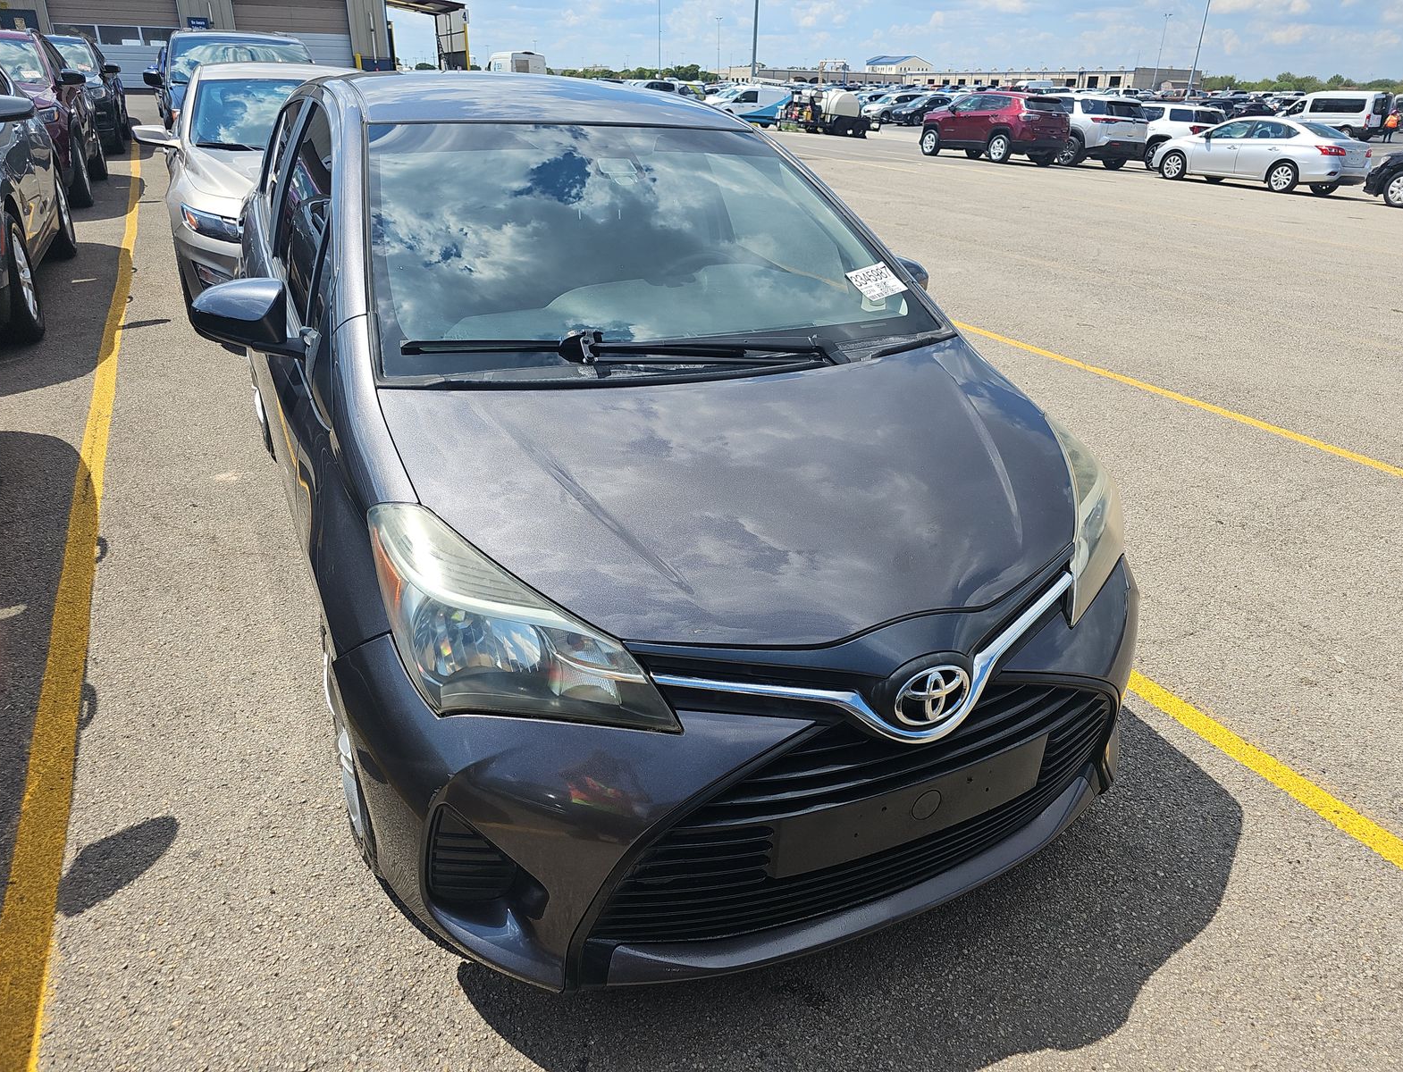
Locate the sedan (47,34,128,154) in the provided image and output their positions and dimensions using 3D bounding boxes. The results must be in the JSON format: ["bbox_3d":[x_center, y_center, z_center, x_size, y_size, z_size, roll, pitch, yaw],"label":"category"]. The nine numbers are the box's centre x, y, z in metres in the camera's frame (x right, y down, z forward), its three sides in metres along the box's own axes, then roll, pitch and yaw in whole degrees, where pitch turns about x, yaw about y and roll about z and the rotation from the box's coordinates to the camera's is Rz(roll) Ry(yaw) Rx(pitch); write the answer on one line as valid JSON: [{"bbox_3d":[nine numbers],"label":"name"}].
[{"bbox_3d":[-11.190,-7.694,16.465,1.920,1.740,4.750,-10,28,-23],"label":"sedan"}]

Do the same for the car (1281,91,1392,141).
[{"bbox_3d":[36.300,-24.300,54.900,2.060,2.500,5.850,-13,29,-27],"label":"car"}]

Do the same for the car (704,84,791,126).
[{"bbox_3d":[2.407,-20.796,46.000,4.600,1.840,1.830,-14,29,-30],"label":"car"}]

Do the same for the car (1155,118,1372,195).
[{"bbox_3d":[12.680,-8.750,21.690,1.770,1.495,4.620,-11,28,-26],"label":"car"}]

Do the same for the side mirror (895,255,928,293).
[{"bbox_3d":[0.557,-0.753,2.760,0.220,0.165,0.165,-10,28,-23],"label":"side mirror"}]

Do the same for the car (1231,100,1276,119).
[{"bbox_3d":[35.041,-26.758,60.537,4.600,1.520,1.830,-11,28,-24],"label":"car"}]

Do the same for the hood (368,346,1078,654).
[{"bbox_3d":[0.167,-0.126,1.715,1.340,0.300,0.780,-10,28,-24],"label":"hood"}]

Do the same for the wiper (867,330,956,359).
[{"bbox_3d":[0.487,-0.433,2.164,0.350,0.040,0.050,-21,33,-39],"label":"wiper"}]

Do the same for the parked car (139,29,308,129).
[{"bbox_3d":[-5.578,-5.243,11.660,1.970,1.770,4.900,-12,29,-27],"label":"parked car"}]

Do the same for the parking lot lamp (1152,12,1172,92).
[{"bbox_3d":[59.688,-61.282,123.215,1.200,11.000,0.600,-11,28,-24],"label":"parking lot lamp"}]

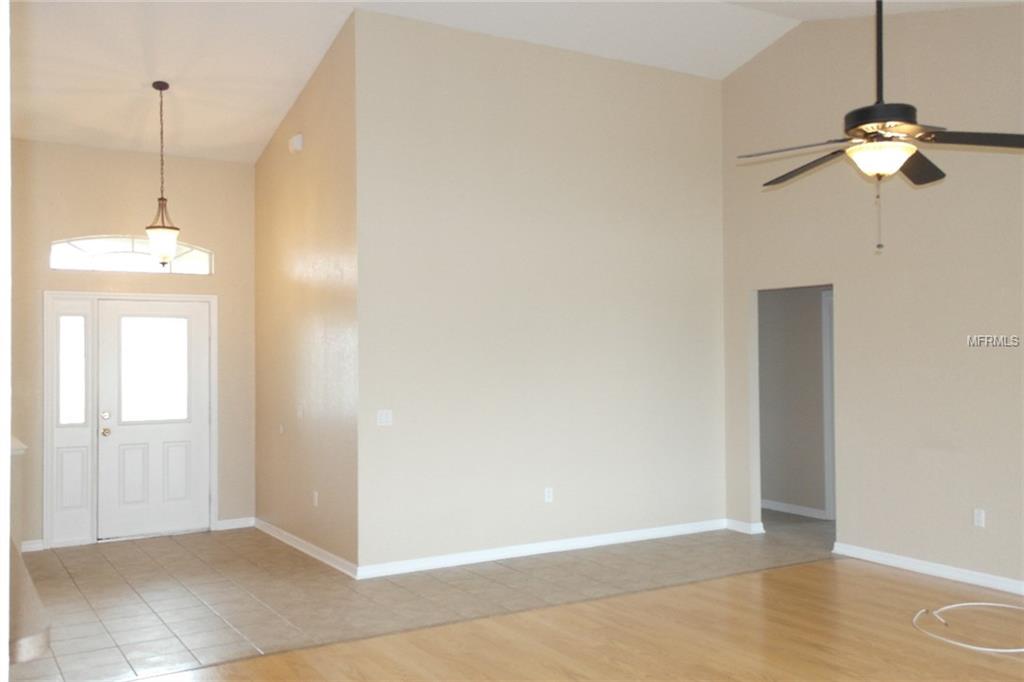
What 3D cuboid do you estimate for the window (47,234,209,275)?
[{"bbox_3d":[-3.299,-0.755,7.468,1.311,0.318,0.100,0,-1,-28],"label":"window"}]

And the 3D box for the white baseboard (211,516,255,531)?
[{"bbox_3d":[-2.514,1.681,7.780,0.335,0.090,0.018,0,-1,-28],"label":"white baseboard"}]

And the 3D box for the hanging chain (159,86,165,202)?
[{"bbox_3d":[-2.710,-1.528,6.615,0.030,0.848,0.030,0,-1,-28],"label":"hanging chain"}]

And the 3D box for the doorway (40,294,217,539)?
[{"bbox_3d":[-3.294,0.662,7.434,1.376,2.130,0.130,0,-1,-28],"label":"doorway"}]

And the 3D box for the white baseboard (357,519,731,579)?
[{"bbox_3d":[0.421,1.648,6.867,3.443,0.090,0.018,0,-1,-28],"label":"white baseboard"}]

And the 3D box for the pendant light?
[{"bbox_3d":[-2.708,-1.296,6.612,0.262,1.430,0.262,0,-1,-28],"label":"pendant light"}]

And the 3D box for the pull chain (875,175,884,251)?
[{"bbox_3d":[1.544,-0.533,3.580,0.030,0.315,0.030,0,-1,-28],"label":"pull chain"}]

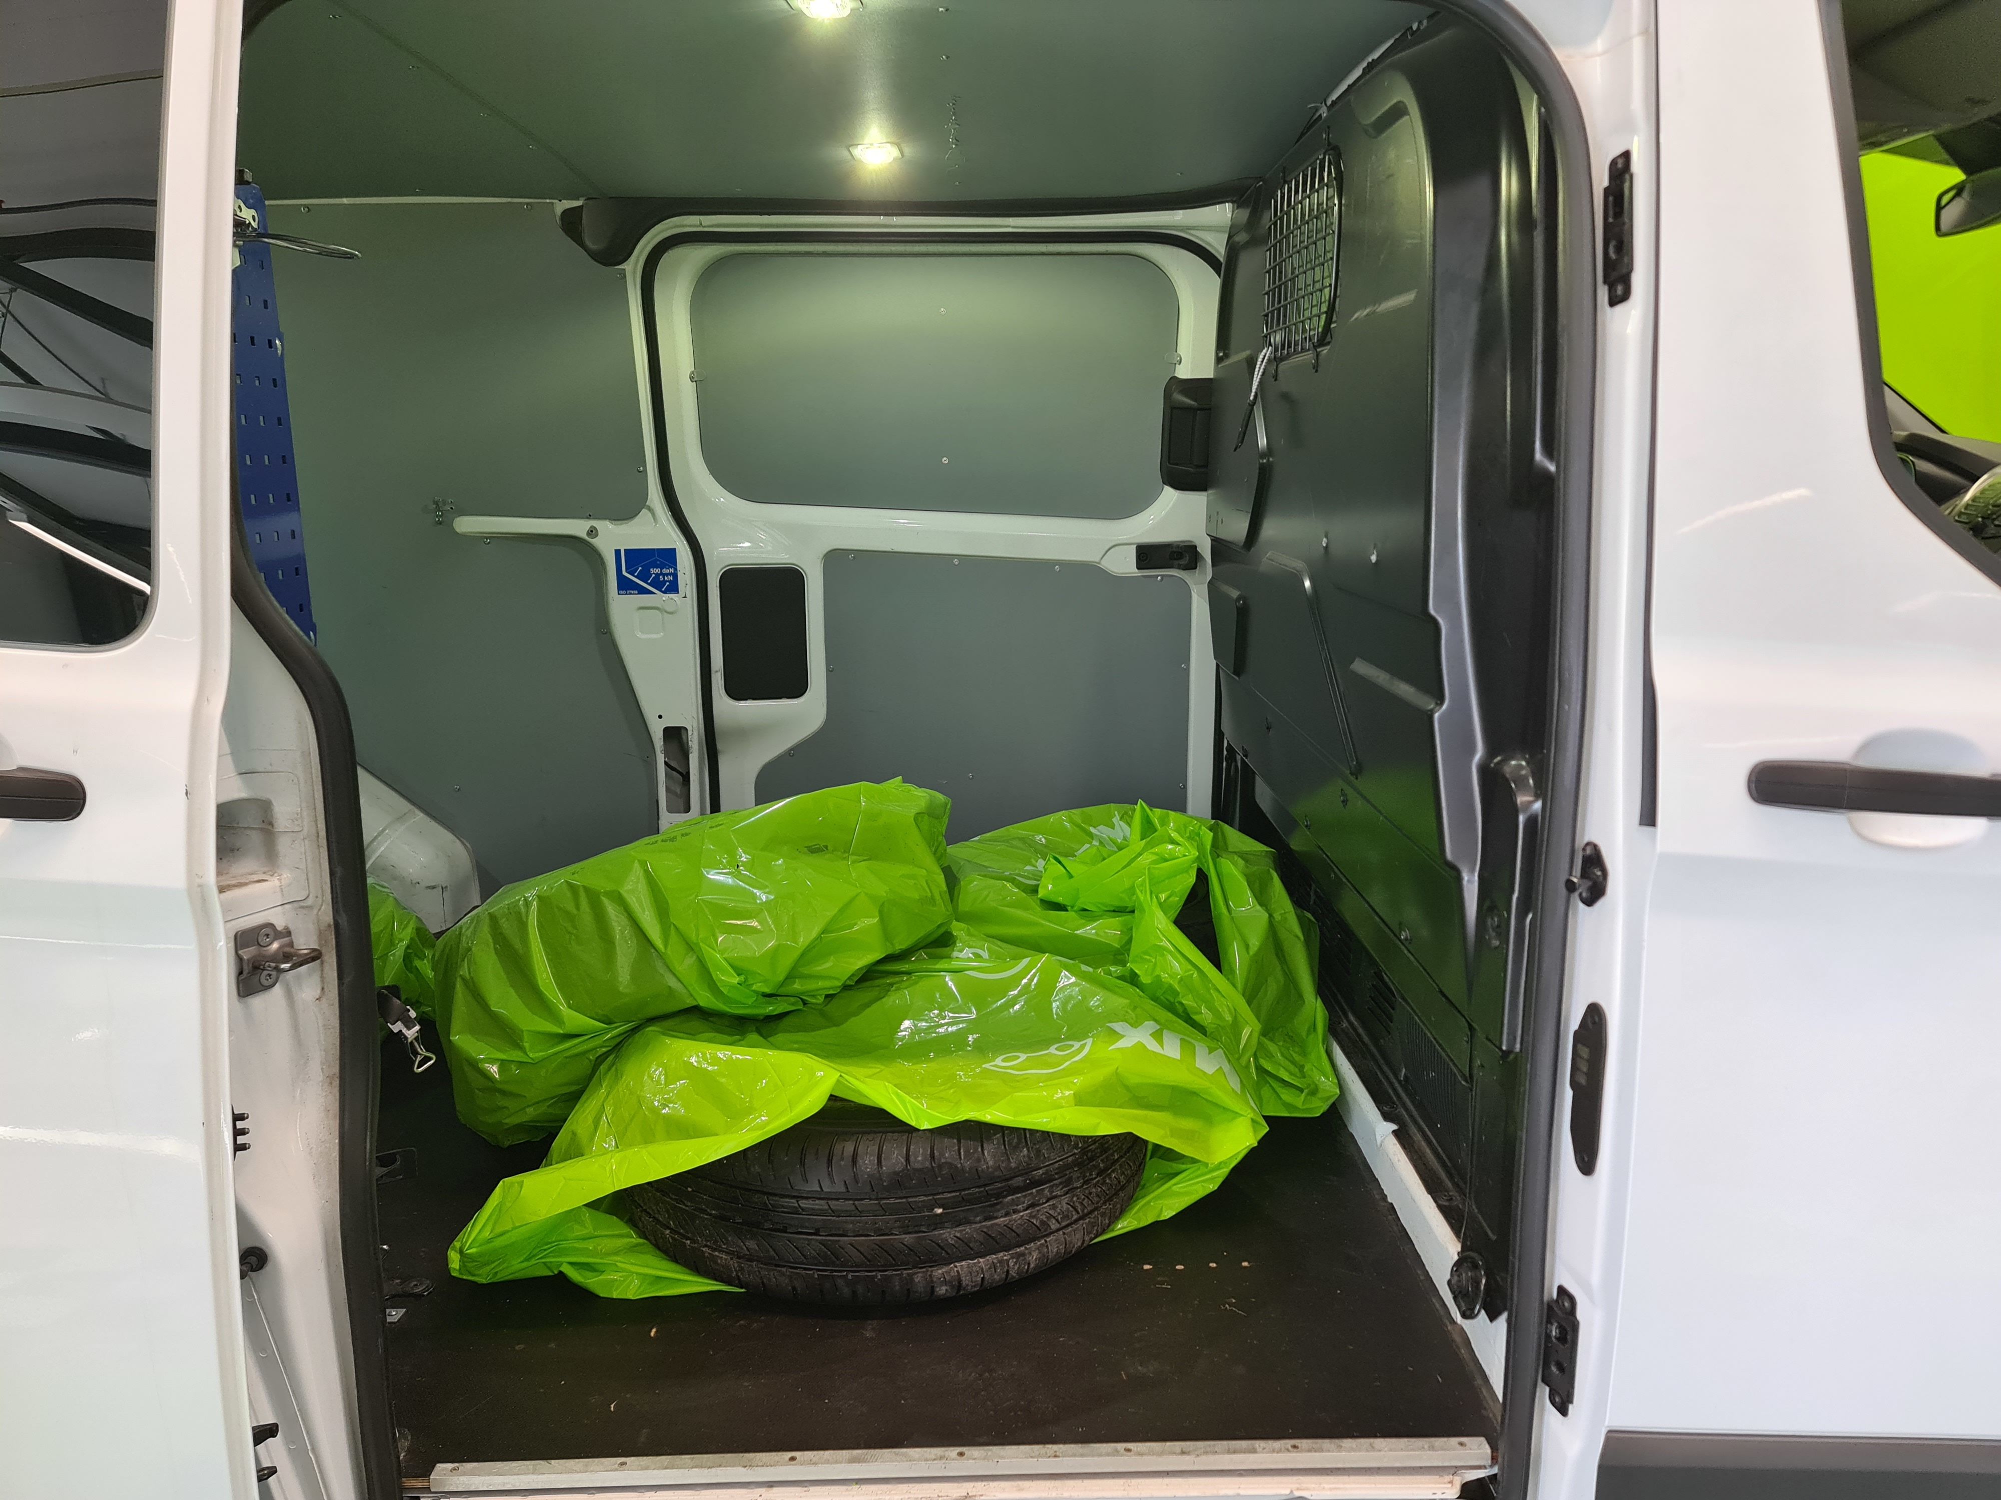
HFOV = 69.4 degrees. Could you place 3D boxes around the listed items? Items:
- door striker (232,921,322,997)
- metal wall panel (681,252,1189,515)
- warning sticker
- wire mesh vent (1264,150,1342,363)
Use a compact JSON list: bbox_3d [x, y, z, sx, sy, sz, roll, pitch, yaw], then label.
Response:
[{"bbox_3d":[-0.614,0.178,1.225,0.045,0.054,0.045,5,13,21],"label":"door striker"},{"bbox_3d":[-0.129,-0.701,2.813,0.935,0.505,0.020,0,19,0],"label":"metal wall panel"},{"bbox_3d":[-0.702,-0.354,2.873,0.125,0.094,0.004,0,18,0],"label":"warning sticker"},{"bbox_3d":[0.432,-0.709,2.116,0.030,0.250,0.440,0,12,0],"label":"wire mesh vent"}]

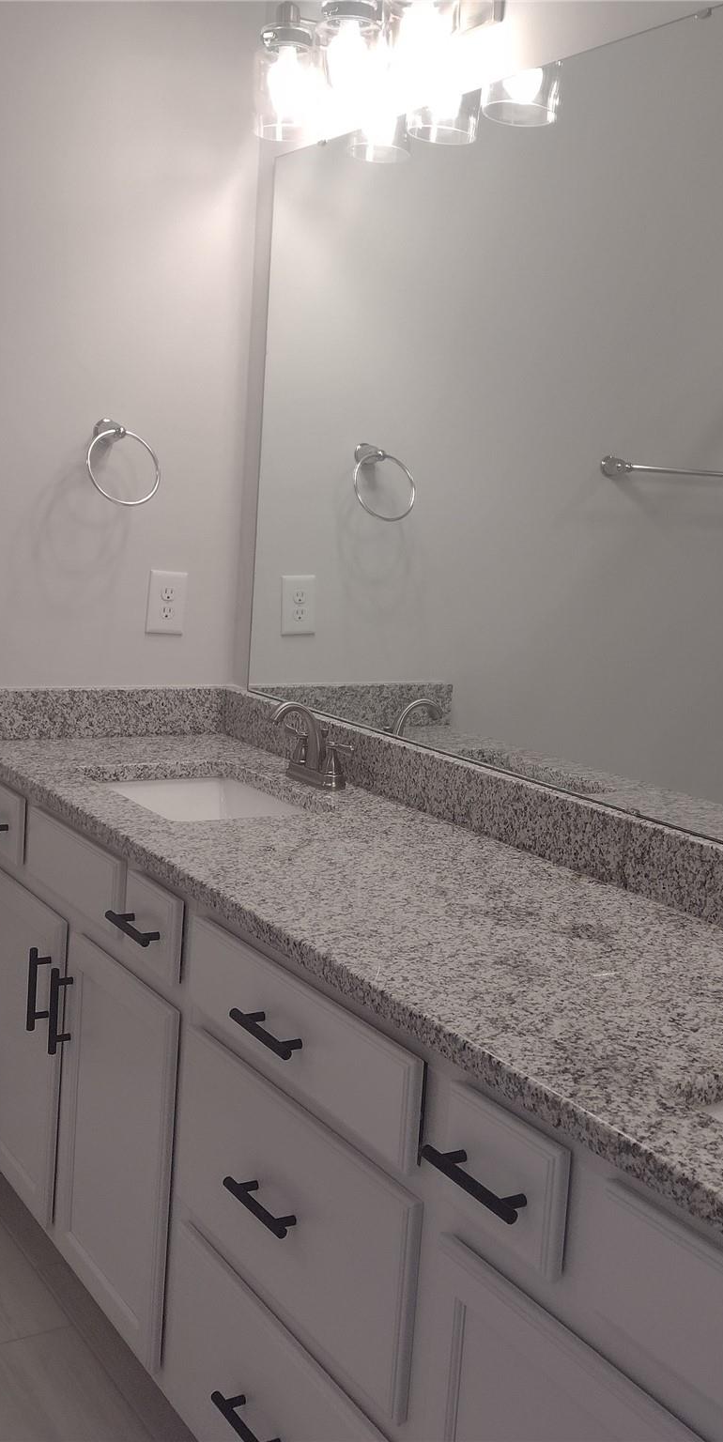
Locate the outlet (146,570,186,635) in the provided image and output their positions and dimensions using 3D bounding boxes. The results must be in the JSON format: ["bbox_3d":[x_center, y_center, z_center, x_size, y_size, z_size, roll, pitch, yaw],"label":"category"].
[{"bbox_3d":[-0.397,-0.239,3.062,0.081,0.127,0.008,-1,10,-31],"label":"outlet"}]

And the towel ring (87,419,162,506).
[{"bbox_3d":[-0.471,-0.501,2.901,0.150,0.163,0.122,-1,10,-31],"label":"towel ring"}]

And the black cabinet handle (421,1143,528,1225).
[{"bbox_3d":[0.113,0.441,1.436,0.036,0.012,0.142,-1,10,-31],"label":"black cabinet handle"}]

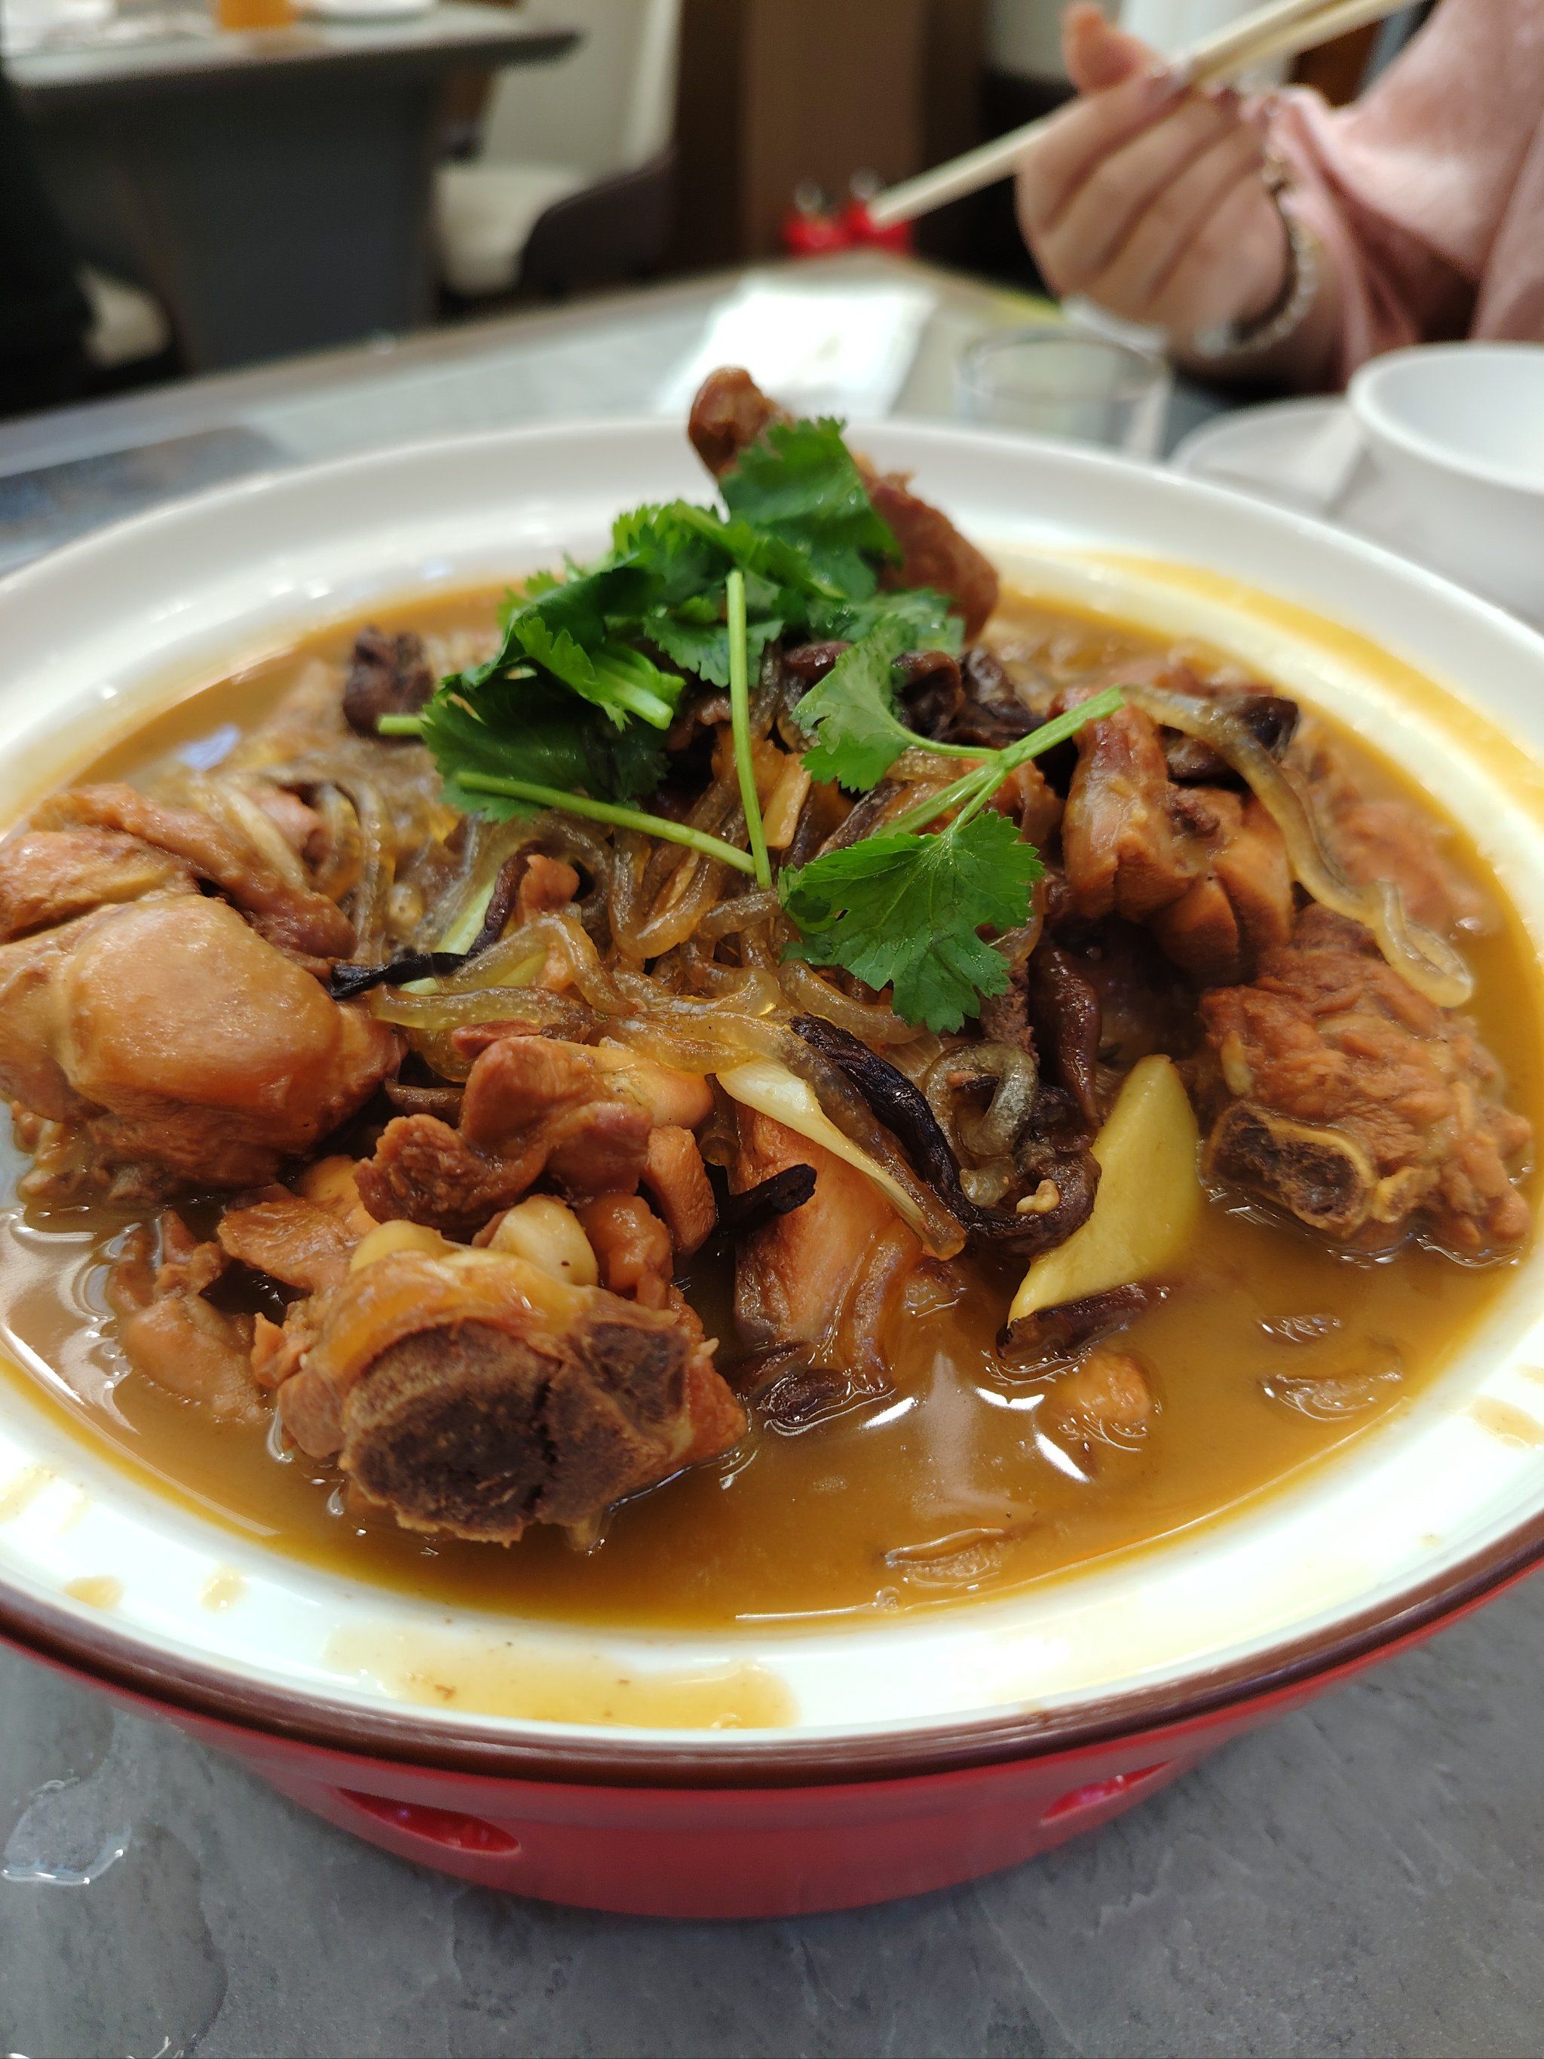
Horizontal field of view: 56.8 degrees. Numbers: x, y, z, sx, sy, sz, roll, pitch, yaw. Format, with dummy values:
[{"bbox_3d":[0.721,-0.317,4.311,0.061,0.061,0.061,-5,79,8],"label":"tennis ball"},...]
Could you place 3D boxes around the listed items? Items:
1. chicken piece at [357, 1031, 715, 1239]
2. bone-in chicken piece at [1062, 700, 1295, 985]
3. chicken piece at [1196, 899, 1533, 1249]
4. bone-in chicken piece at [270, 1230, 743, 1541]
[{"bbox_3d":[-0.029,0.013,0.176,0.041,0.024,0.027,-12,44,-13],"label":"chicken piece"},{"bbox_3d":[0.060,-0.027,0.210,0.031,0.032,0.031,1,43,0],"label":"bone-in chicken piece"},{"bbox_3d":[0.080,0.006,0.193,0.041,0.033,0.036,9,44,9],"label":"chicken piece"},{"bbox_3d":[-0.029,0.038,0.159,0.047,0.030,0.030,-7,44,-9],"label":"bone-in chicken piece"}]

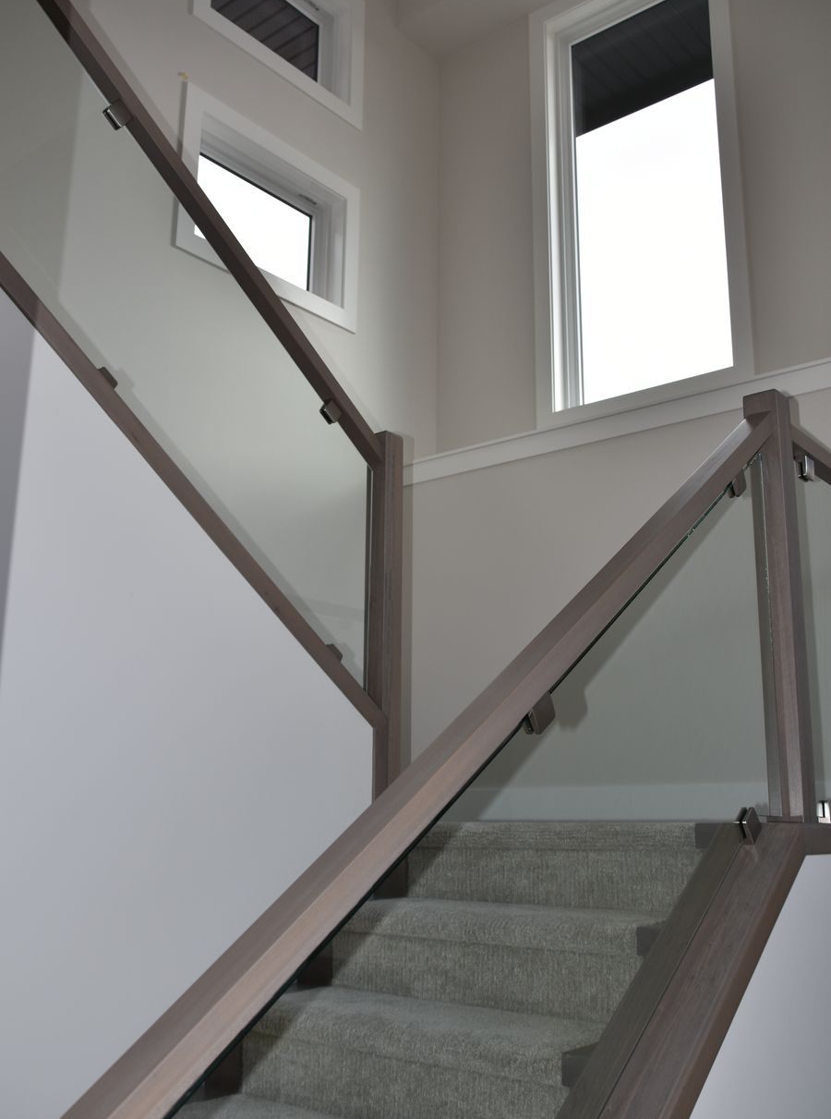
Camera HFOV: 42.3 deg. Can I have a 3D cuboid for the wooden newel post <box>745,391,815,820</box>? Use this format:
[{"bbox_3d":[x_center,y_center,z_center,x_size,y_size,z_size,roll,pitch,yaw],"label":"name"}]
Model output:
[{"bbox_3d":[0.857,0.096,2.526,0.081,1.007,0.081,-10,-16,39],"label":"wooden newel post"}]

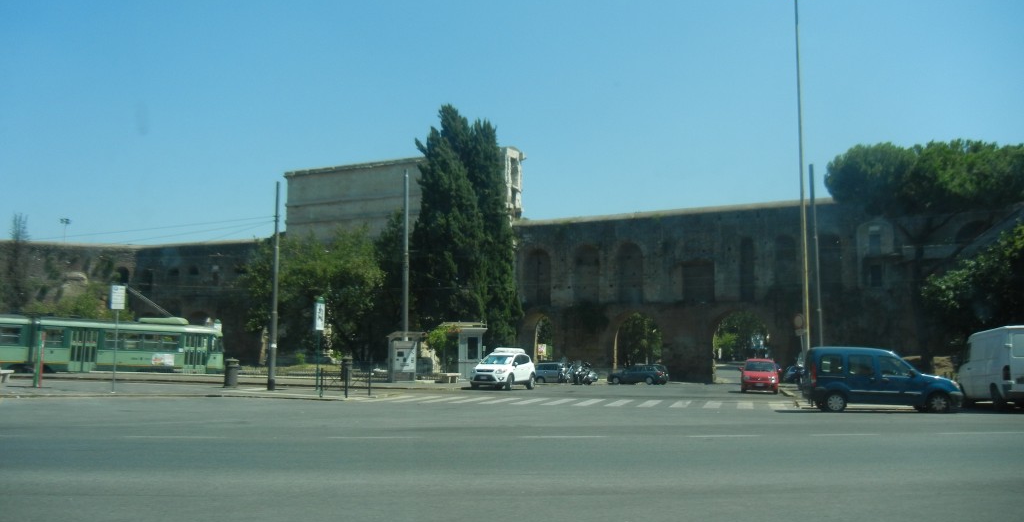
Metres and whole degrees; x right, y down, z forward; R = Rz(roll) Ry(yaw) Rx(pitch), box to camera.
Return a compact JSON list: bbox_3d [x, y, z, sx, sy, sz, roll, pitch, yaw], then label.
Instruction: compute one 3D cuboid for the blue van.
[{"bbox_3d":[10.050,3.251,24.591,4.000,1.820,1.680,-1,-6,9],"label":"blue van"}]

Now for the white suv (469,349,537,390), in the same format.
[{"bbox_3d":[-0.310,4.928,40.302,1.860,1.870,4.440,-3,-7,23],"label":"white suv"}]

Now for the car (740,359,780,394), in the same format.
[{"bbox_3d":[11.150,5.122,39.475,1.610,1.500,3.650,-2,-7,18],"label":"car"}]

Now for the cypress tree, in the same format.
[{"bbox_3d":[-2.750,-1.149,57.486,6.800,17.900,6.300,0,-6,0],"label":"cypress tree"}]

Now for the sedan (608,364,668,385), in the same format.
[{"bbox_3d":[9.000,8.130,63.691,4.550,1.480,1.790,-4,-8,32],"label":"sedan"}]

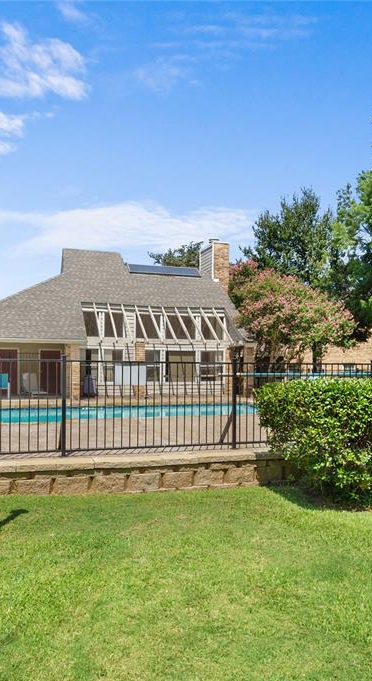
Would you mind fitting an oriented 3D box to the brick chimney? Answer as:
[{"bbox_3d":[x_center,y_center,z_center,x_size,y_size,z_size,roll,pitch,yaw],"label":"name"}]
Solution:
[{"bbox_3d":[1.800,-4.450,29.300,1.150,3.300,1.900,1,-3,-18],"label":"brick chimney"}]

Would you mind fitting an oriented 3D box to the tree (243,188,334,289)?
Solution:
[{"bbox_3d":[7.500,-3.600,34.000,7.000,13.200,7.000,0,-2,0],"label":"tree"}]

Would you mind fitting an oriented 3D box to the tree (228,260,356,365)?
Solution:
[{"bbox_3d":[4.750,-0.450,21.800,5.400,6.100,5.200,0,-2,0],"label":"tree"}]

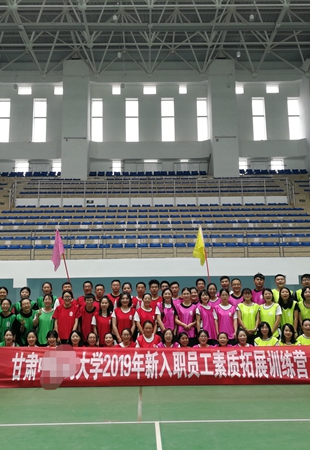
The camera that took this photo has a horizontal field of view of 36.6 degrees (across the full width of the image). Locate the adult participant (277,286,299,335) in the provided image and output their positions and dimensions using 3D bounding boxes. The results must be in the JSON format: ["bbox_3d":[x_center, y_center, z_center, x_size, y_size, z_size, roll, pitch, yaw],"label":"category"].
[{"bbox_3d":[2.427,1.923,8.428,0.460,1.574,0.300,-2,-11,7],"label":"adult participant"}]

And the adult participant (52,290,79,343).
[{"bbox_3d":[-1.646,2.013,8.594,0.480,1.596,0.300,1,-12,-6],"label":"adult participant"}]

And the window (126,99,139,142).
[{"bbox_3d":[-1.444,-6.720,30.143,0.840,3.001,0.200,0,-11,-1],"label":"window"}]

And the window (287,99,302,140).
[{"bbox_3d":[9.195,-6.994,30.902,0.896,3.039,0.200,0,-12,-1],"label":"window"}]

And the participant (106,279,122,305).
[{"bbox_3d":[-0.736,1.934,8.831,0.480,1.770,0.290,0,-11,-3],"label":"participant"}]

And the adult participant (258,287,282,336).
[{"bbox_3d":[2.089,1.933,8.420,0.460,1.559,0.300,-2,-11,6],"label":"adult participant"}]

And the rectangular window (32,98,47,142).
[{"bbox_3d":[-7.519,-6.821,30.571,0.897,3.075,0.200,0,-12,-1],"label":"rectangular window"}]

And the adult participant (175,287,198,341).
[{"bbox_3d":[0.583,1.933,8.447,0.450,1.590,0.320,0,-11,-1],"label":"adult participant"}]

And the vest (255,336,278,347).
[{"bbox_3d":[1.841,2.134,7.767,0.420,0.560,0.270,-2,-11,7],"label":"vest"}]

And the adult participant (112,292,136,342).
[{"bbox_3d":[-0.560,1.968,8.317,0.460,1.513,0.300,0,-11,-2],"label":"adult participant"}]

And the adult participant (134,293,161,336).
[{"bbox_3d":[-0.131,2.028,8.617,0.500,1.539,0.300,0,-12,-1],"label":"adult participant"}]

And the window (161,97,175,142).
[{"bbox_3d":[0.859,-6.680,29.799,0.845,2.990,0.150,0,-11,-1],"label":"window"}]

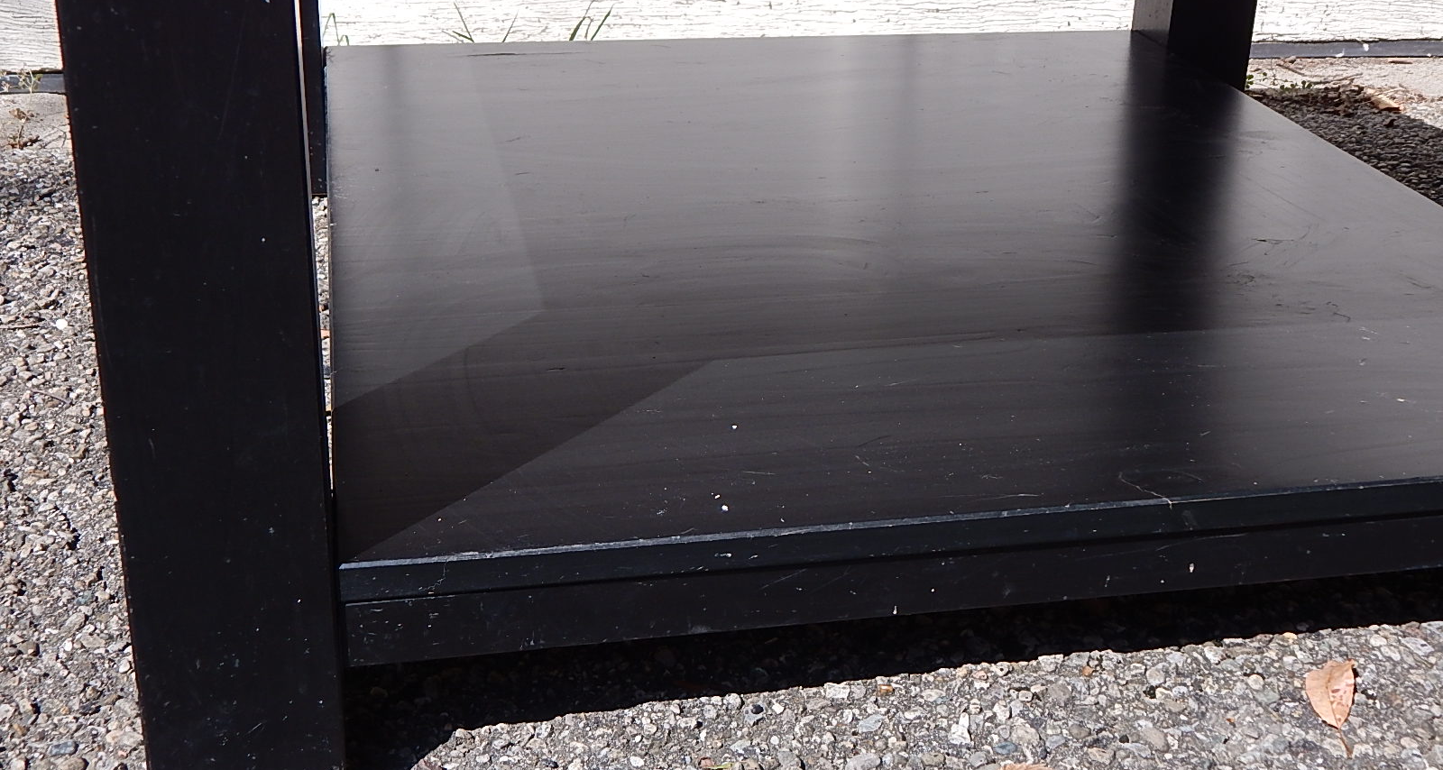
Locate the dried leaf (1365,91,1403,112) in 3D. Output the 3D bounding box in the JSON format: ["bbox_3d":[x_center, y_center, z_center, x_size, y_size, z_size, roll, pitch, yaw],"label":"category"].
[{"bbox_3d":[0.691,-0.295,1.867,0.042,0.015,0.026,9,25,16],"label":"dried leaf"}]

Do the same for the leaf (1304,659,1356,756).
[{"bbox_3d":[0.292,0.152,0.853,0.025,0.010,0.074,6,25,10],"label":"leaf"}]

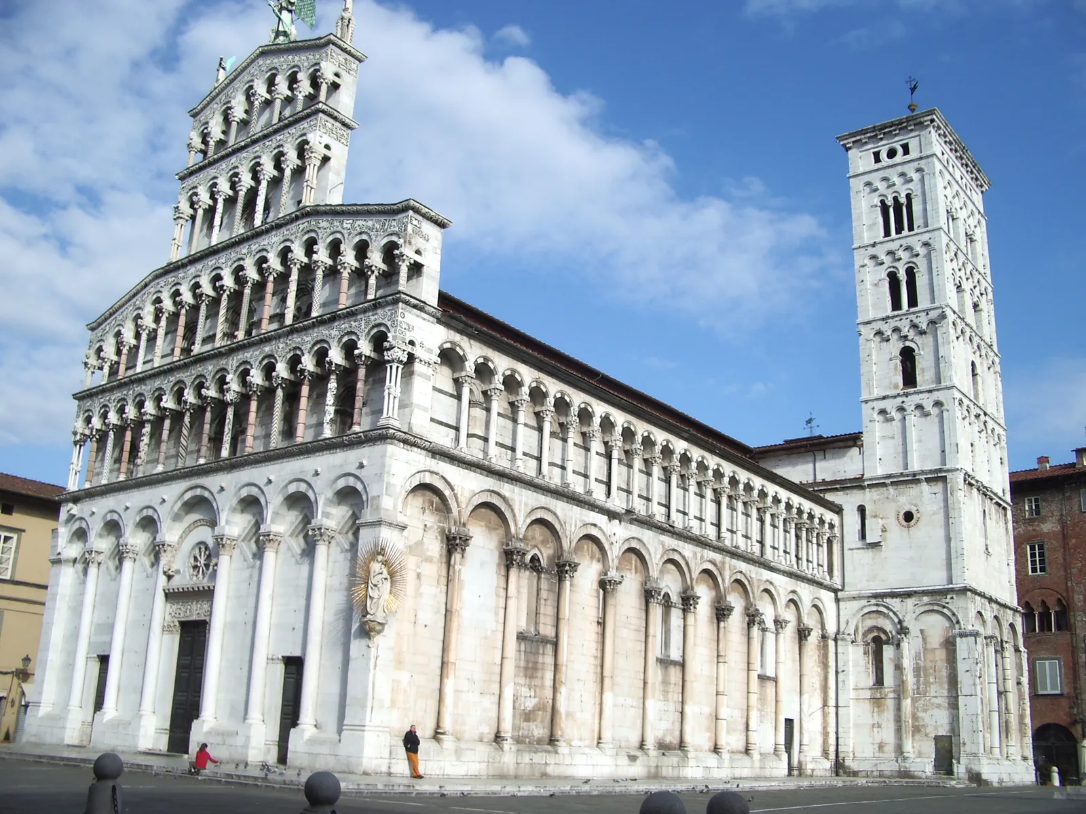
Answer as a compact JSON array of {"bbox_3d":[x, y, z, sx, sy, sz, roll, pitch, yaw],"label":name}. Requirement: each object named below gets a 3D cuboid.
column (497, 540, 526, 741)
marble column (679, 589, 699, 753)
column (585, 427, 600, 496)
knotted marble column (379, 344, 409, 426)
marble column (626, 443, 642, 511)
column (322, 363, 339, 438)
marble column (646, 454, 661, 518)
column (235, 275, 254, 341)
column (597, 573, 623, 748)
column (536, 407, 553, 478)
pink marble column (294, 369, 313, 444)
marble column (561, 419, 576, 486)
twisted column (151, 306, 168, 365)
[{"bbox_3d":[-1.308,9.583,44.943,0.660,7.950,0.680,-11,-22,36],"label":"column"},{"bbox_3d":[7.021,12.649,51.997,0.720,7.598,0.780,-11,-22,36],"label":"marble column"},{"bbox_3d":[2.195,2.413,48.742,0.530,3.150,0.530,3,-18,1],"label":"column"},{"bbox_3d":[-5.322,-0.780,38.977,0.720,2.818,0.720,-11,-22,36],"label":"knotted marble column"},{"bbox_3d":[4.303,3.295,51.322,0.530,3.180,0.530,-11,-22,37],"label":"marble column"},{"bbox_3d":[-7.763,-0.237,40.211,0.400,2.800,0.400,-11,-22,37],"label":"column"},{"bbox_3d":[5.090,3.646,50.258,0.400,2.880,0.400,-11,-22,37],"label":"marble column"},{"bbox_3d":[-12.906,-4.243,47.356,0.520,3.150,0.520,-11,-22,37],"label":"column"},{"bbox_3d":[2.815,10.985,47.467,0.700,7.470,0.760,-11,-22,37],"label":"column"},{"bbox_3d":[0.069,1.678,48.906,0.480,3.200,0.460,-11,-22,36],"label":"column"},{"bbox_3d":[-9.325,-0.067,42.730,0.520,3.180,0.520,-11,-22,37],"label":"pink marble column"},{"bbox_3d":[1.076,1.958,46.899,0.520,2.814,0.520,2,-18,1],"label":"marble column"},{"bbox_3d":[-17.867,-3.264,51.307,0.460,3.000,0.460,-11,-22,37],"label":"twisted column"}]

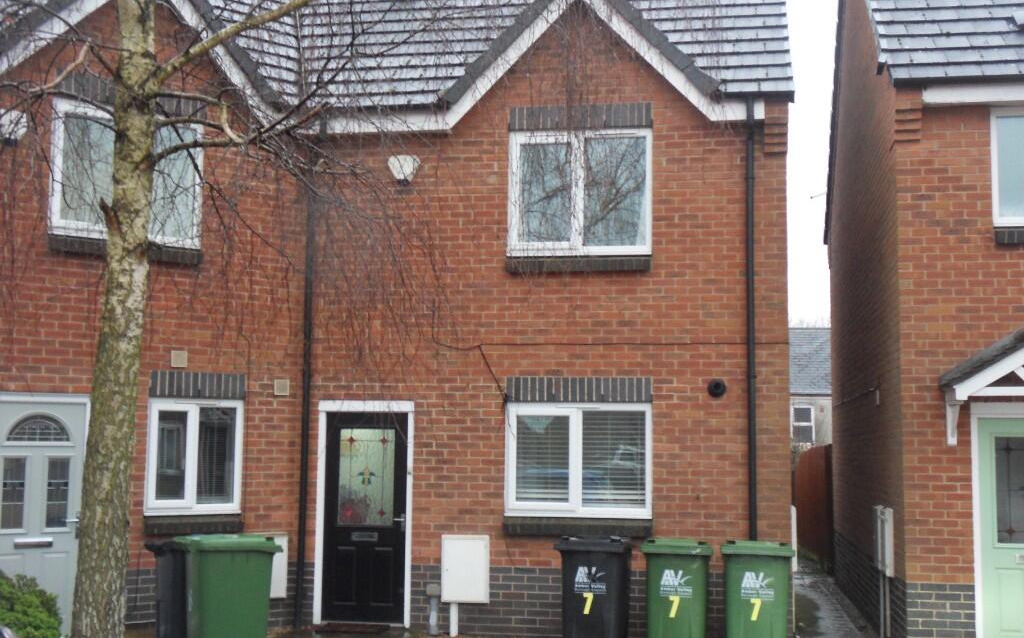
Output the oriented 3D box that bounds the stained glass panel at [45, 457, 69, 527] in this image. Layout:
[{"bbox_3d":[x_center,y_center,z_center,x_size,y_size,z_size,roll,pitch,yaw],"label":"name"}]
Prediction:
[{"bbox_3d":[-3.840,1.464,11.242,0.183,0.582,0.030,5,-7,-35],"label":"stained glass panel"}]

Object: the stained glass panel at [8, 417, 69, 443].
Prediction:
[{"bbox_3d":[-3.982,0.923,11.190,0.512,0.218,0.030,5,-7,-35],"label":"stained glass panel"}]

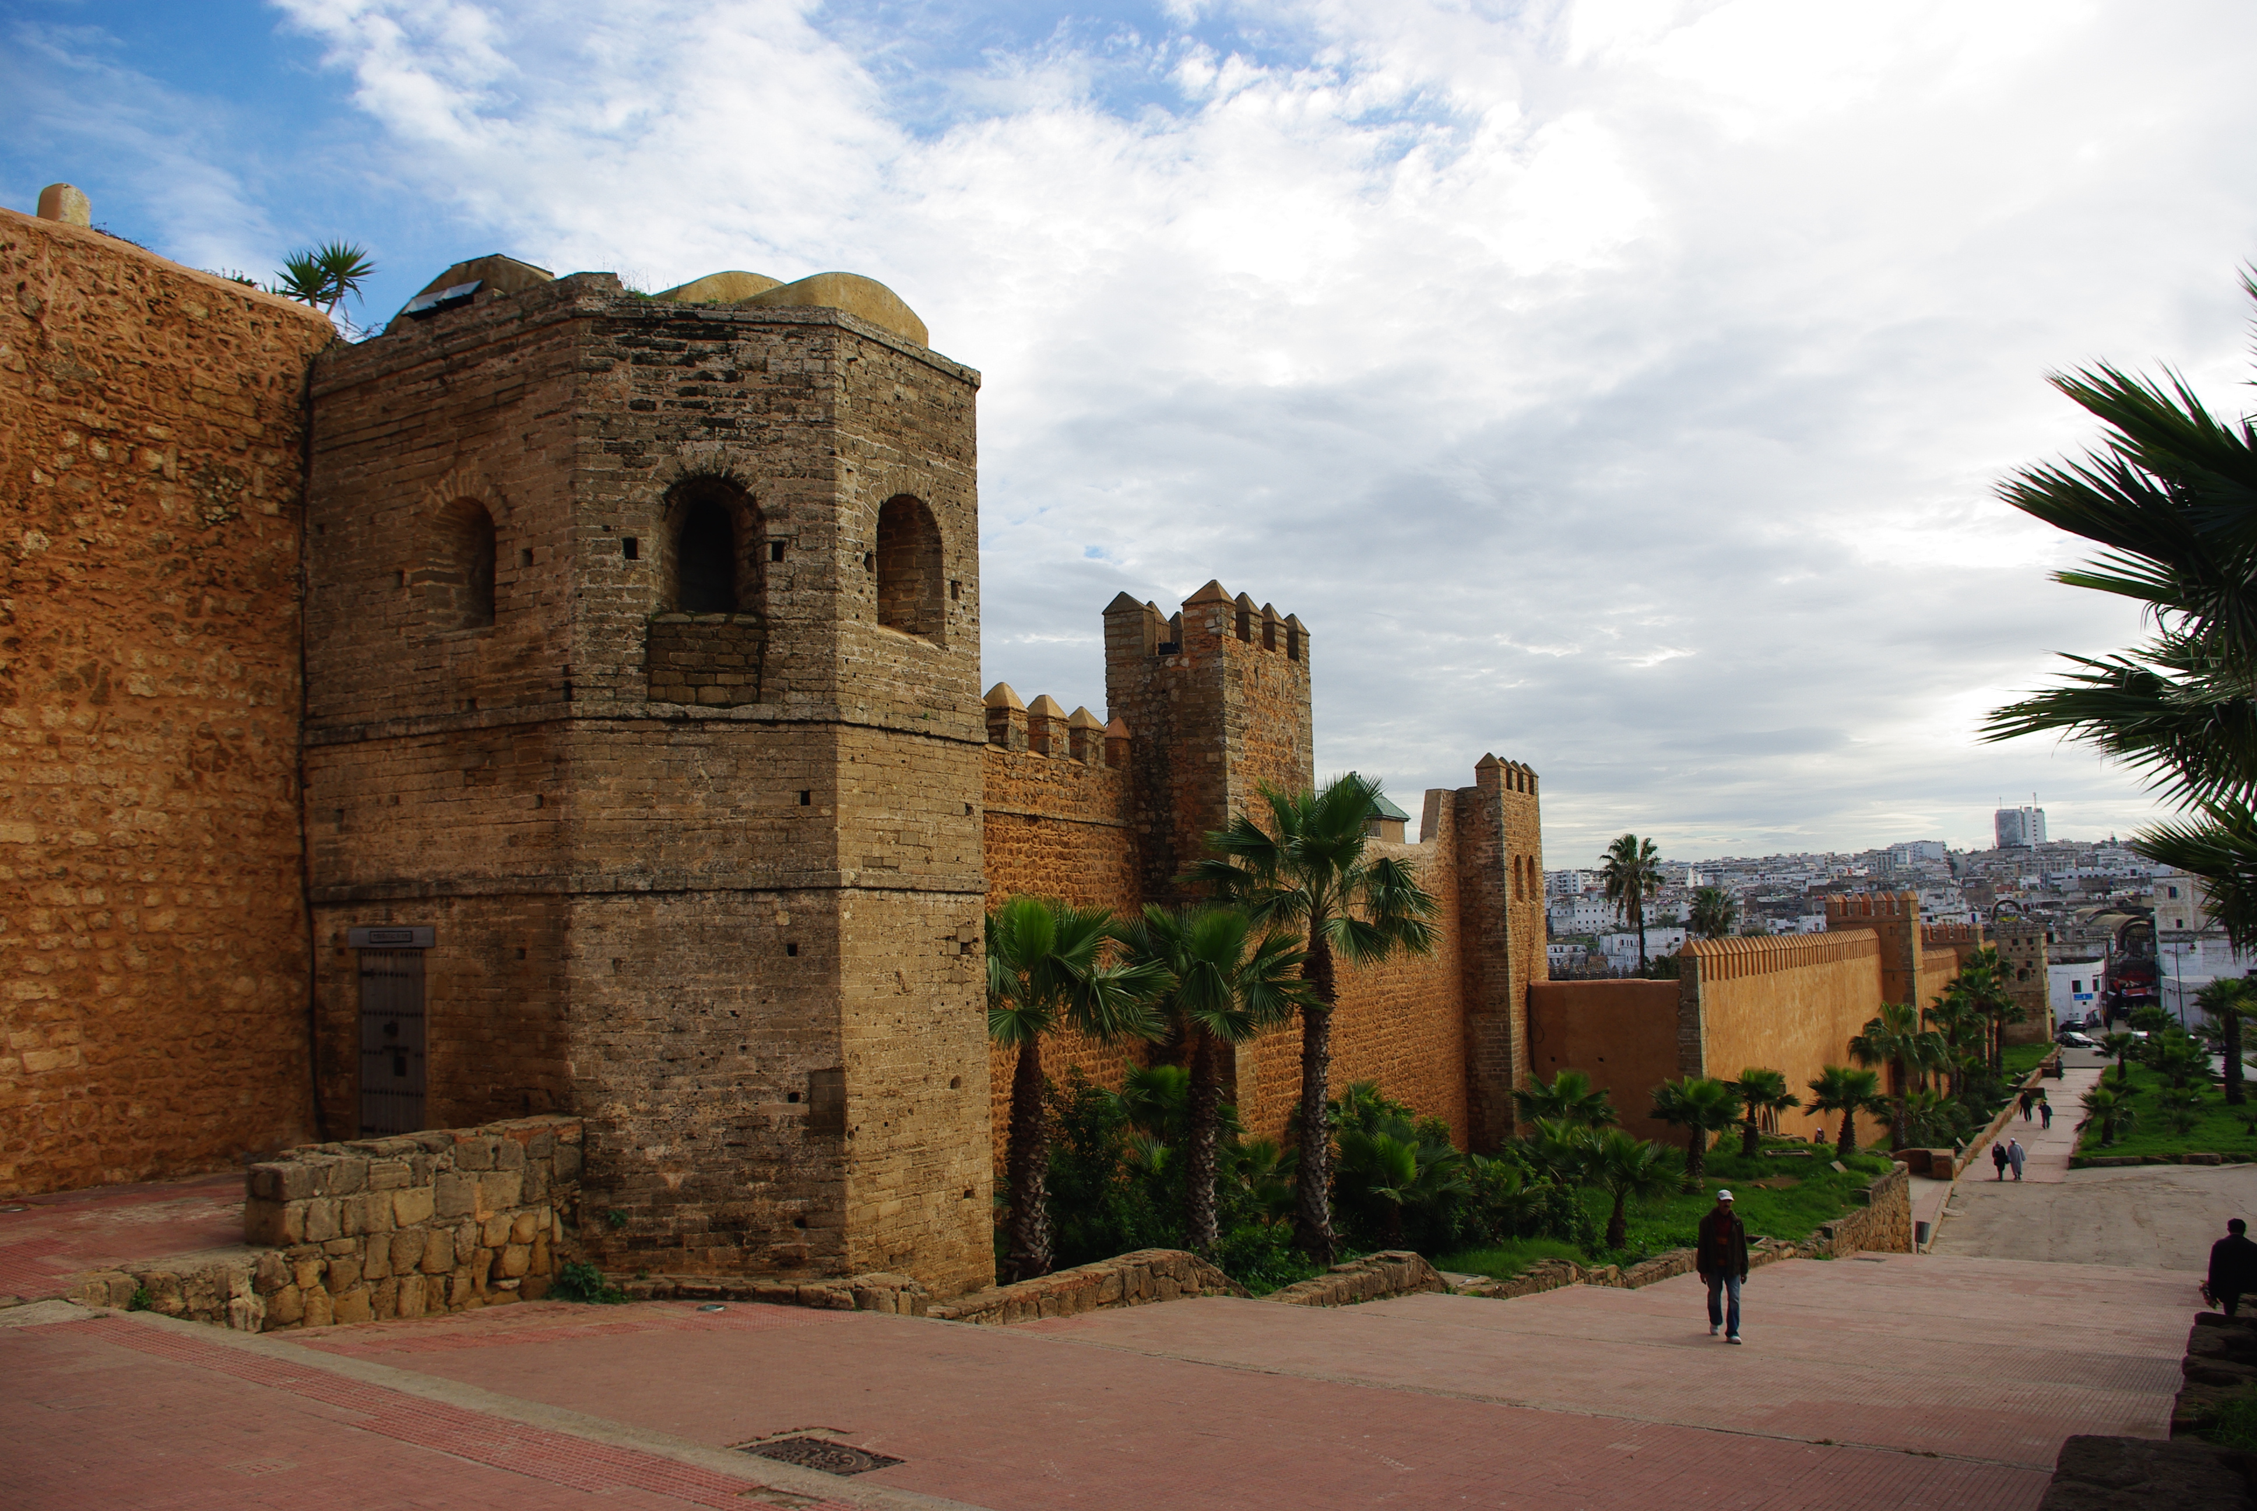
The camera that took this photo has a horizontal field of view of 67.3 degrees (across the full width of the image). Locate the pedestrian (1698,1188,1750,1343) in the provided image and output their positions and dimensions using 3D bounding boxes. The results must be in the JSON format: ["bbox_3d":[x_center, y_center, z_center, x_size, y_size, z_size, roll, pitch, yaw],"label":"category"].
[{"bbox_3d":[6.955,5.943,19.782,0.580,1.730,0.420,-3,-6,13],"label":"pedestrian"}]

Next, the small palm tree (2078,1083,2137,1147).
[{"bbox_3d":[48.582,17.811,84.147,2.889,3.190,2.889,-1,-5,0],"label":"small palm tree"}]

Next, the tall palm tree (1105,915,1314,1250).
[{"bbox_3d":[1.179,4.672,24.388,2.940,4.900,2.940,-2,-5,0],"label":"tall palm tree"}]

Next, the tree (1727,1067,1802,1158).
[{"bbox_3d":[15.413,8.655,41.099,1.796,2.148,1.796,-1,-5,0],"label":"tree"}]

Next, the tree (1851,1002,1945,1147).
[{"bbox_3d":[35.167,14.729,77.449,4.260,6.530,4.260,-2,-5,0],"label":"tree"}]

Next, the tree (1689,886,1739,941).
[{"bbox_3d":[38.768,14.208,111.122,3.450,11.160,3.450,-2,-5,0],"label":"tree"}]

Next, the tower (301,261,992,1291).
[{"bbox_3d":[-5.298,0.318,21.587,6.520,12.200,6.440,-5,-6,33],"label":"tower"}]

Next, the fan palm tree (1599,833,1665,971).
[{"bbox_3d":[26.993,10.325,90.570,3.486,12.361,3.486,-1,-5,0],"label":"fan palm tree"}]

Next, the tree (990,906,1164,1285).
[{"bbox_3d":[-1.192,4.175,21.422,3.343,4.816,3.343,-1,-5,0],"label":"tree"}]

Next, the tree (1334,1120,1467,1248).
[{"bbox_3d":[4.193,6.593,26.088,2.063,1.916,2.063,-1,-5,0],"label":"tree"}]

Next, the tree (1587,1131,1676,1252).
[{"bbox_3d":[8.313,7.185,28.090,1.519,1.950,1.519,-1,-5,0],"label":"tree"}]

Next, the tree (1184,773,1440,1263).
[{"bbox_3d":[2.823,3.991,25.718,3.860,7.260,3.860,-2,-5,0],"label":"tree"}]

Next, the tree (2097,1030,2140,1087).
[{"bbox_3d":[74.294,22.755,127.193,3.176,4.184,3.176,-1,-5,0],"label":"tree"}]

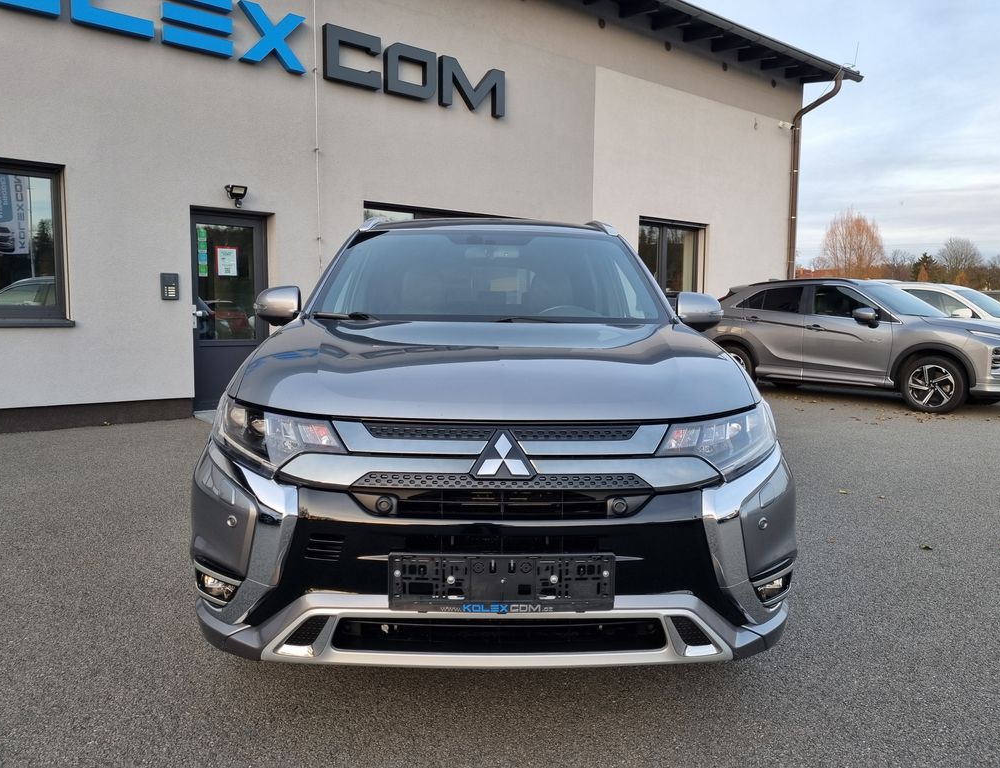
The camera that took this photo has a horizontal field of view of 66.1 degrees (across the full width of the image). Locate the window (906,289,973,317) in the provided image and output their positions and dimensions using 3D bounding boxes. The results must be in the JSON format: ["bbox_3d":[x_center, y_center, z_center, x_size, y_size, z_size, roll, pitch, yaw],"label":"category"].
[{"bbox_3d":[6.544,-1.214,11.450,0.080,0.440,1.000,14,-5,-38],"label":"window"}]

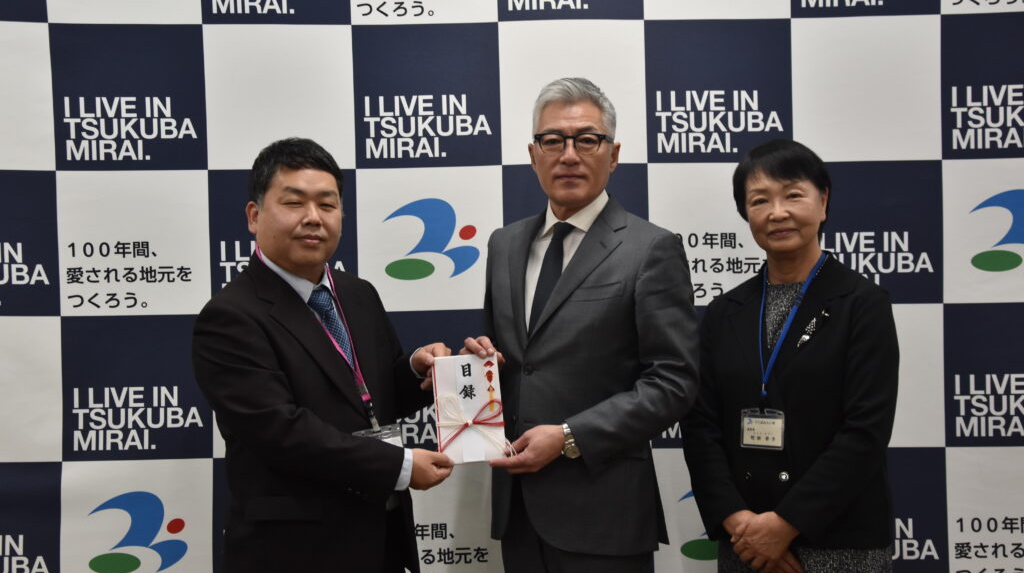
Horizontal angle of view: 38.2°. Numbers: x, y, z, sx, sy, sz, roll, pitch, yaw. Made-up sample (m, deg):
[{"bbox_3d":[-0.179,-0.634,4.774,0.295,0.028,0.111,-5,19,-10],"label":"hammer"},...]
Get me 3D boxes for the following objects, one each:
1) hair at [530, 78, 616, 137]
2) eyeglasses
[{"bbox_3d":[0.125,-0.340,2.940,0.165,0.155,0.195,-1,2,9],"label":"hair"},{"bbox_3d":[0.121,-0.277,2.905,0.143,0.045,0.145,-1,2,9],"label":"eyeglasses"}]

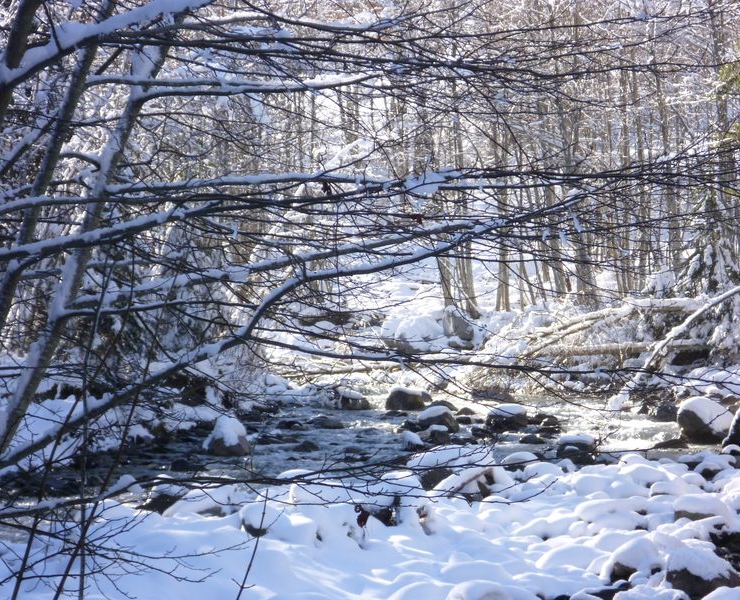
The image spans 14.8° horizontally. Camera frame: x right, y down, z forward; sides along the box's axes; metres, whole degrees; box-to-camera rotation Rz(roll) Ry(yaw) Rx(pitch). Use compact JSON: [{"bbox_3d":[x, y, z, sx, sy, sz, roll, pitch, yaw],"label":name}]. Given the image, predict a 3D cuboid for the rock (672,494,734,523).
[{"bbox_3d":[3.578,2.237,30.500,0.665,0.315,0.520,0,1,0],"label":"rock"}]

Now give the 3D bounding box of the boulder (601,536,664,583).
[{"bbox_3d":[2.410,2.392,26.200,0.571,0.411,0.500,0,1,0],"label":"boulder"}]

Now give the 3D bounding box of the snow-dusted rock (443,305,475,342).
[{"bbox_3d":[1.961,0.521,63.000,0.709,0.817,0.780,0,1,0],"label":"snow-dusted rock"}]

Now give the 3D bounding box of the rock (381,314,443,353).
[{"bbox_3d":[0.927,0.731,62.000,1.396,0.804,1.100,0,1,0],"label":"rock"}]

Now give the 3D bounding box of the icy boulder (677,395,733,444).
[{"bbox_3d":[5.001,1.802,42.500,0.837,0.696,0.750,0,1,0],"label":"icy boulder"}]

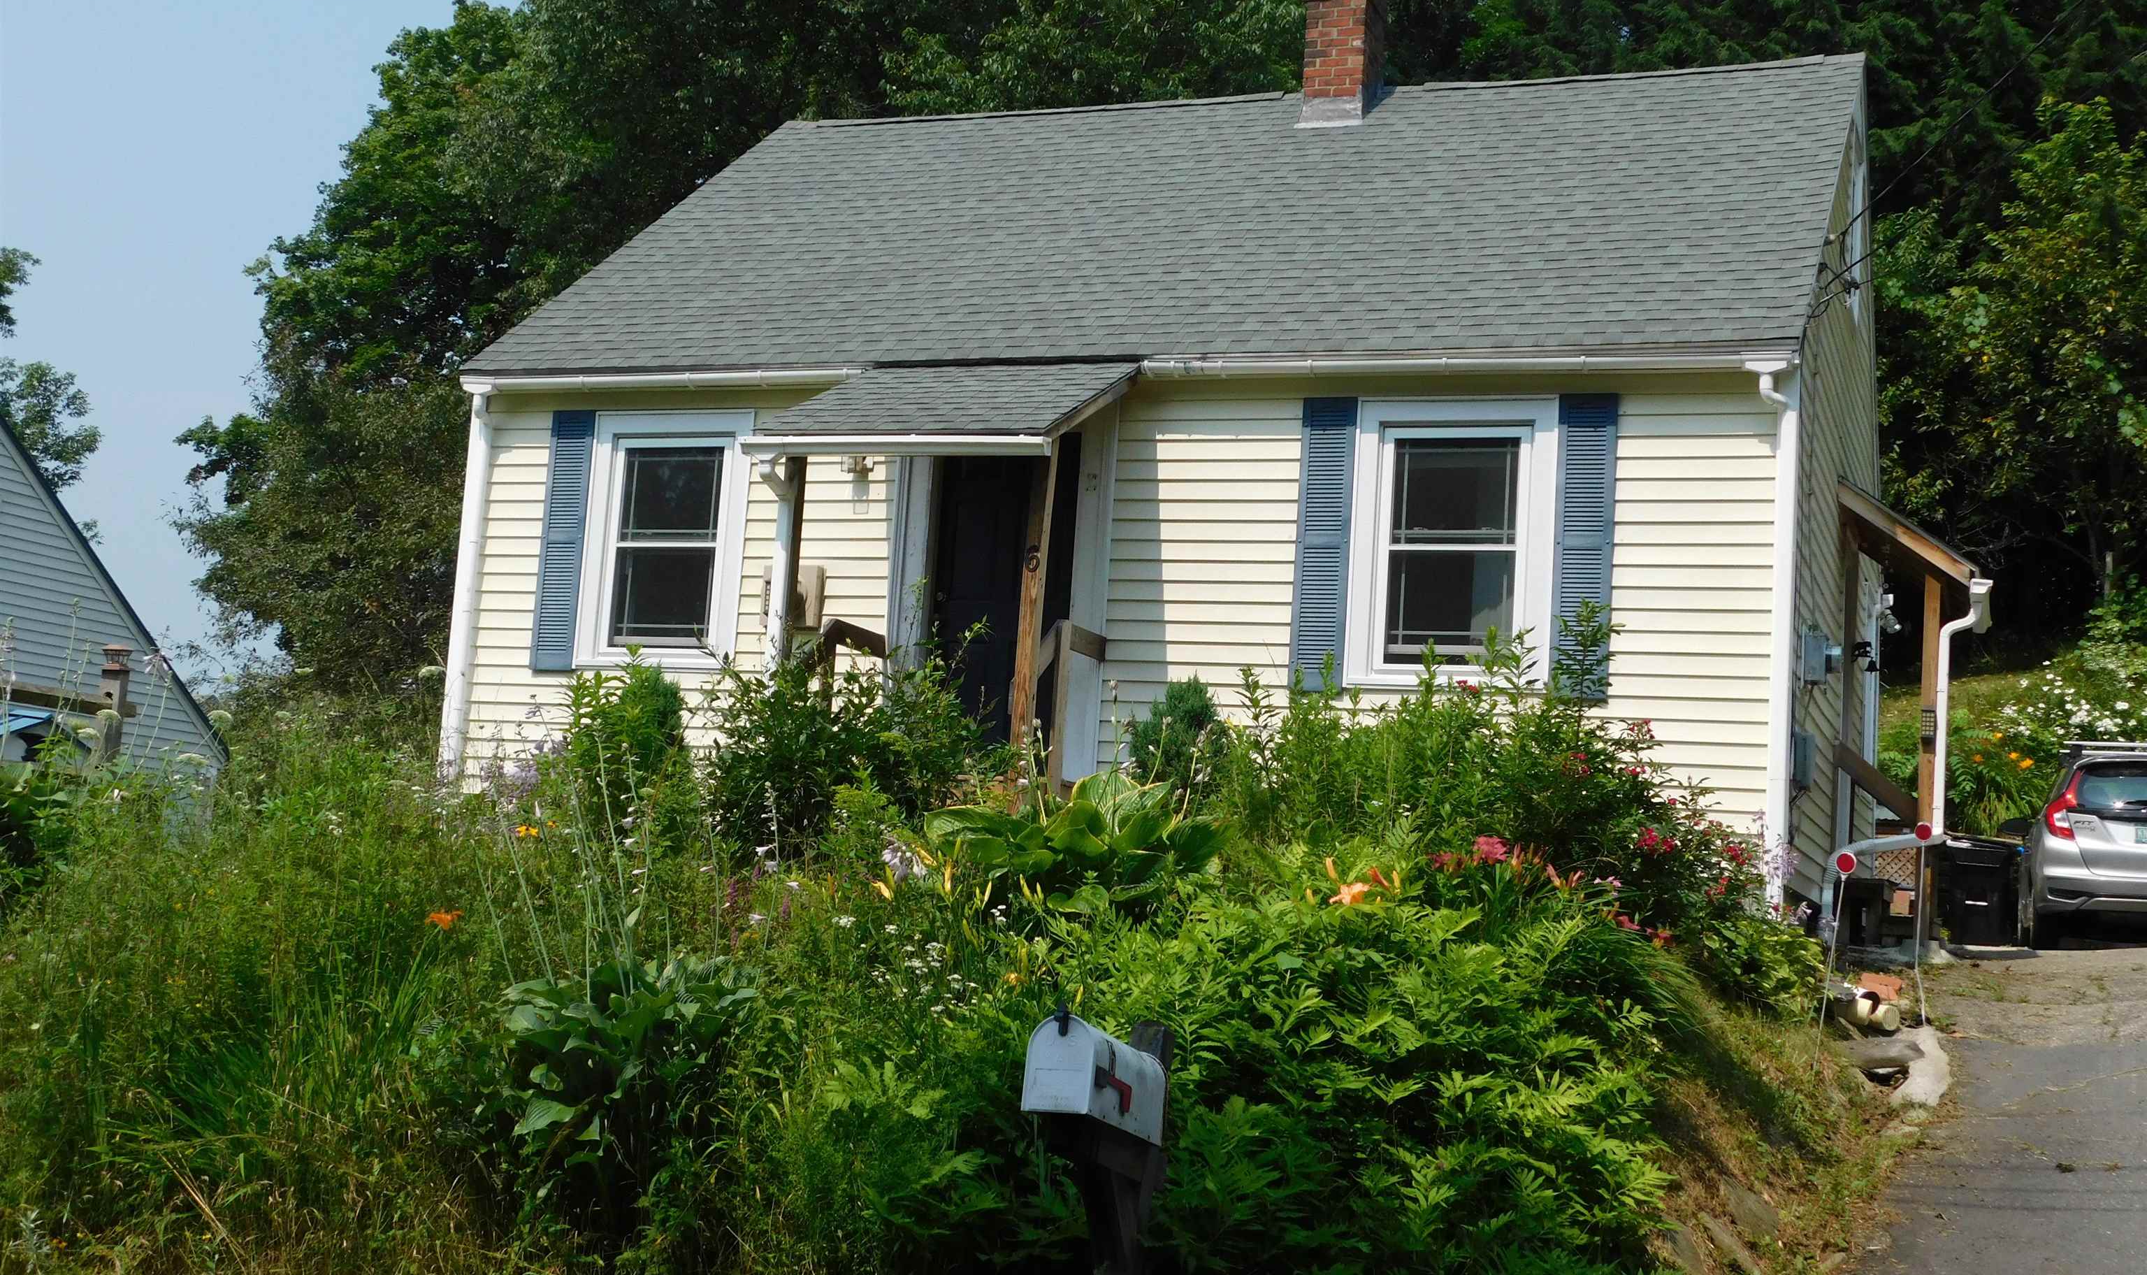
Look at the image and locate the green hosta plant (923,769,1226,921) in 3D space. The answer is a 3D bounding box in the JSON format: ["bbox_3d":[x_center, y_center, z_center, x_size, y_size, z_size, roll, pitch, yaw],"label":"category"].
[{"bbox_3d":[0.003,0.830,9.700,1.130,0.610,1.050,4,-7,0],"label":"green hosta plant"}]

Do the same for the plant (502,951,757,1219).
[{"bbox_3d":[-1.332,1.352,7.450,0.740,0.790,0.700,5,-7,-9],"label":"plant"}]

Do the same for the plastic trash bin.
[{"bbox_3d":[6.328,1.760,17.300,0.570,0.790,0.600,2,-7,12],"label":"plastic trash bin"}]

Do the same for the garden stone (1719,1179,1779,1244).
[{"bbox_3d":[2.196,1.859,8.050,0.180,0.190,0.170,1,-8,21],"label":"garden stone"}]

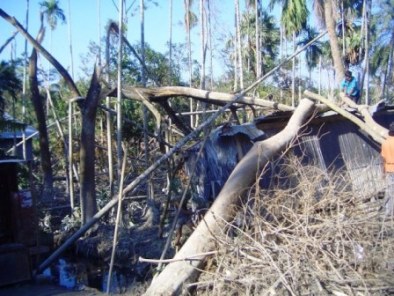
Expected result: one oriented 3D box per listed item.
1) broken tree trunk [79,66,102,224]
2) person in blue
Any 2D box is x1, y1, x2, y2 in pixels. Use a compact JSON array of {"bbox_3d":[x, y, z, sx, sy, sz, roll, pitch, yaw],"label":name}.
[{"bbox_3d":[-2.038,-0.048,8.500,0.450,3.050,0.420,0,2,0],"label":"broken tree trunk"},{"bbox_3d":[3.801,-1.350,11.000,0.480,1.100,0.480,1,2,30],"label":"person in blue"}]

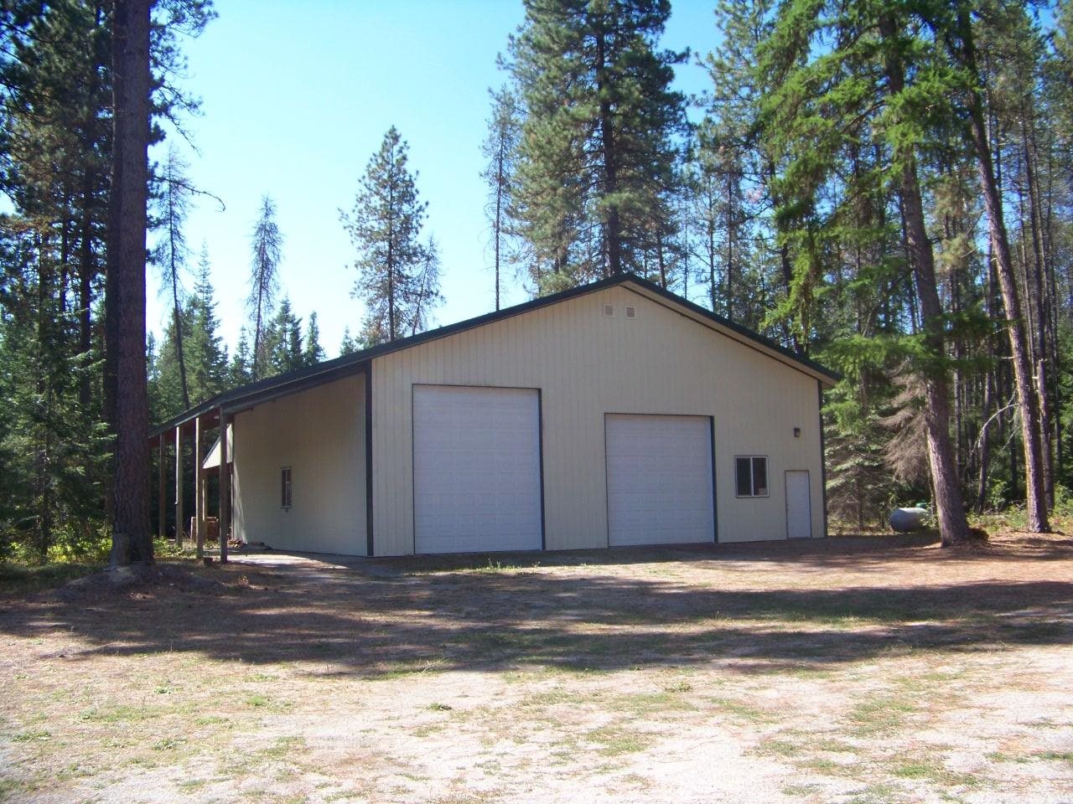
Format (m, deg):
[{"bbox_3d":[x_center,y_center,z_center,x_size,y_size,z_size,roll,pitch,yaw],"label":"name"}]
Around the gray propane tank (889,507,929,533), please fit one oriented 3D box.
[{"bbox_3d":[12.791,3.895,37.300,2.500,0.980,0.830,2,-6,-27],"label":"gray propane tank"}]

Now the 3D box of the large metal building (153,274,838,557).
[{"bbox_3d":[-2.694,0.971,37.248,18.700,7.550,16.400,2,-6,-27],"label":"large metal building"}]

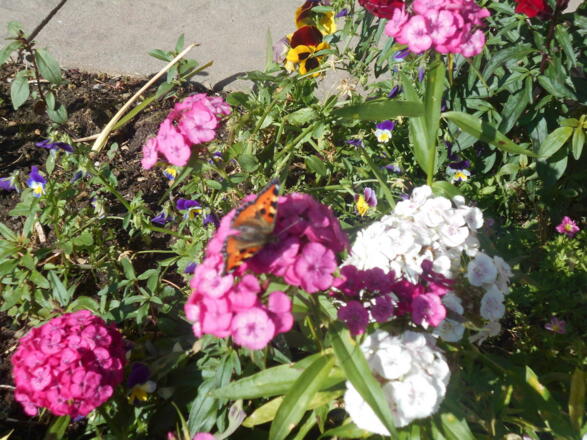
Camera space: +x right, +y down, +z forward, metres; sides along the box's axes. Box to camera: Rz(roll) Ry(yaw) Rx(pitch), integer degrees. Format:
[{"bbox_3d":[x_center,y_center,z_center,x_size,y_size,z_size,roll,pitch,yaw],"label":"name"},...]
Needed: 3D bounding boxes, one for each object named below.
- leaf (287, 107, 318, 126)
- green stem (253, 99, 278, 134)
[{"bbox_3d":[0.008,-0.087,1.087,0.026,0.007,0.016,22,53,-11],"label":"leaf"},{"bbox_3d":[-0.024,-0.088,1.103,0.006,0.041,0.006,35,38,0],"label":"green stem"}]

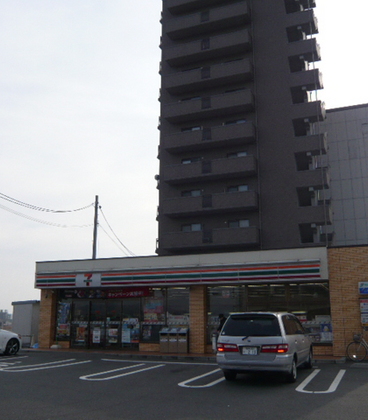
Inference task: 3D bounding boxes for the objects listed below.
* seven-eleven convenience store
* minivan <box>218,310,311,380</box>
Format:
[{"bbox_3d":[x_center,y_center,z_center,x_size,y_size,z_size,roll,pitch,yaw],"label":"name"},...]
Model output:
[{"bbox_3d":[0.783,4.716,22.475,13.300,4.000,9.000,-5,-14,22],"label":"seven-eleven convenience store"},{"bbox_3d":[2.504,3.638,12.513,1.770,1.720,4.720,-6,-14,22],"label":"minivan"}]

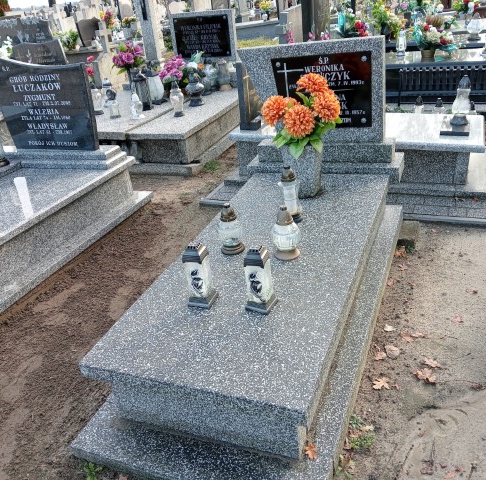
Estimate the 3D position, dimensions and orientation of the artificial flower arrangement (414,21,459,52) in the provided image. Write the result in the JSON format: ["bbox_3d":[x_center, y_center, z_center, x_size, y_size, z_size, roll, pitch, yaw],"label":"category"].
[{"bbox_3d":[2.061,-2.152,5.531,0.460,0.330,0.380,4,30,22],"label":"artificial flower arrangement"}]

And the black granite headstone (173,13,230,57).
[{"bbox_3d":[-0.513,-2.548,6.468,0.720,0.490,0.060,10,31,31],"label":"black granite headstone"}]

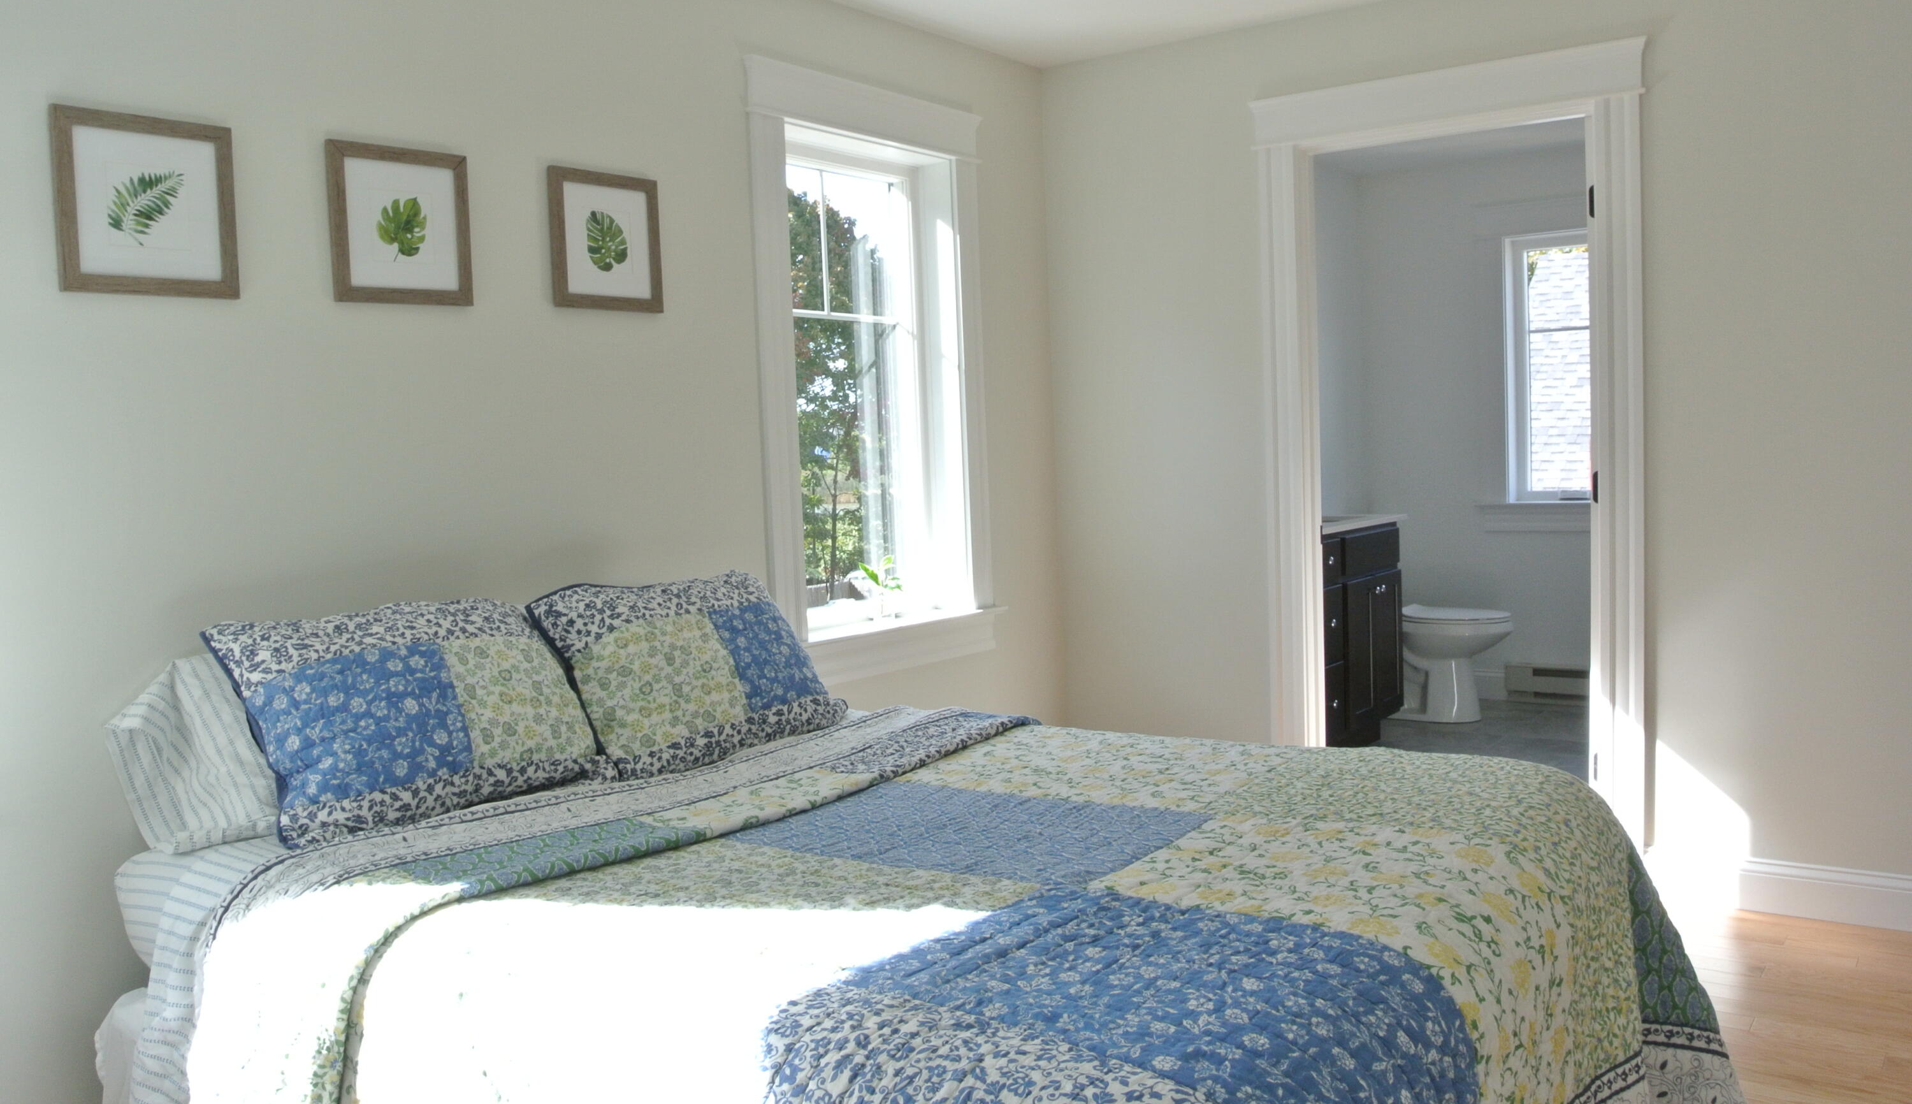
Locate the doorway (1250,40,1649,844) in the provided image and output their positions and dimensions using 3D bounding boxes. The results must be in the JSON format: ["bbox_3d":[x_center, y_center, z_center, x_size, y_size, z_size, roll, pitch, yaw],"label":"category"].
[{"bbox_3d":[1.361,-0.210,4.019,1.061,2.184,0.170,1,6,36],"label":"doorway"}]

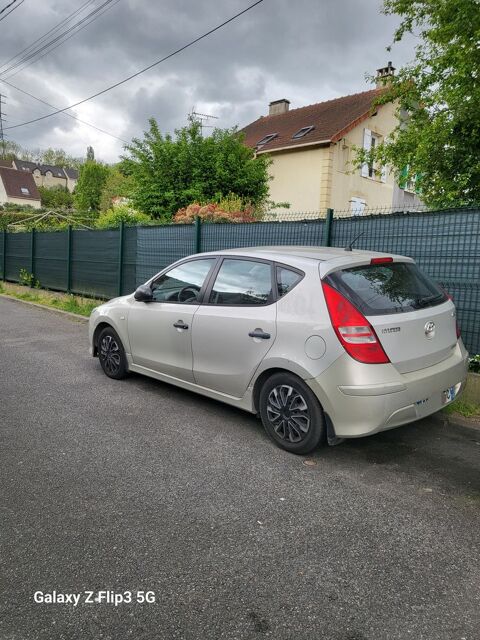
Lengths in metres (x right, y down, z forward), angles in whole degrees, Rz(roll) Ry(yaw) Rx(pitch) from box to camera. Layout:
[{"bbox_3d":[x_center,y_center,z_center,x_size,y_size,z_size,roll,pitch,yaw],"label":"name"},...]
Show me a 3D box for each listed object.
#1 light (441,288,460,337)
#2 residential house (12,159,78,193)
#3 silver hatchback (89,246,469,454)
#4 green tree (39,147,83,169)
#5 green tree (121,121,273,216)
[{"bbox_3d":[1.776,-0.092,4.126,0.280,0.460,0.370,-8,12,-43],"label":"light"},{"bbox_3d":[-41.798,-30.253,102.775,15.000,8.000,9.000,-7,12,-42],"label":"residential house"},{"bbox_3d":[0.024,0.016,5.019,1.790,1.480,4.260,-8,12,-43],"label":"silver hatchback"},{"bbox_3d":[-45.220,-38.922,121.100,12.000,12.000,11.000,1,9,0],"label":"green tree"},{"bbox_3d":[-1.155,-3.121,12.787,3.800,4.400,3.900,-8,12,-43],"label":"green tree"}]

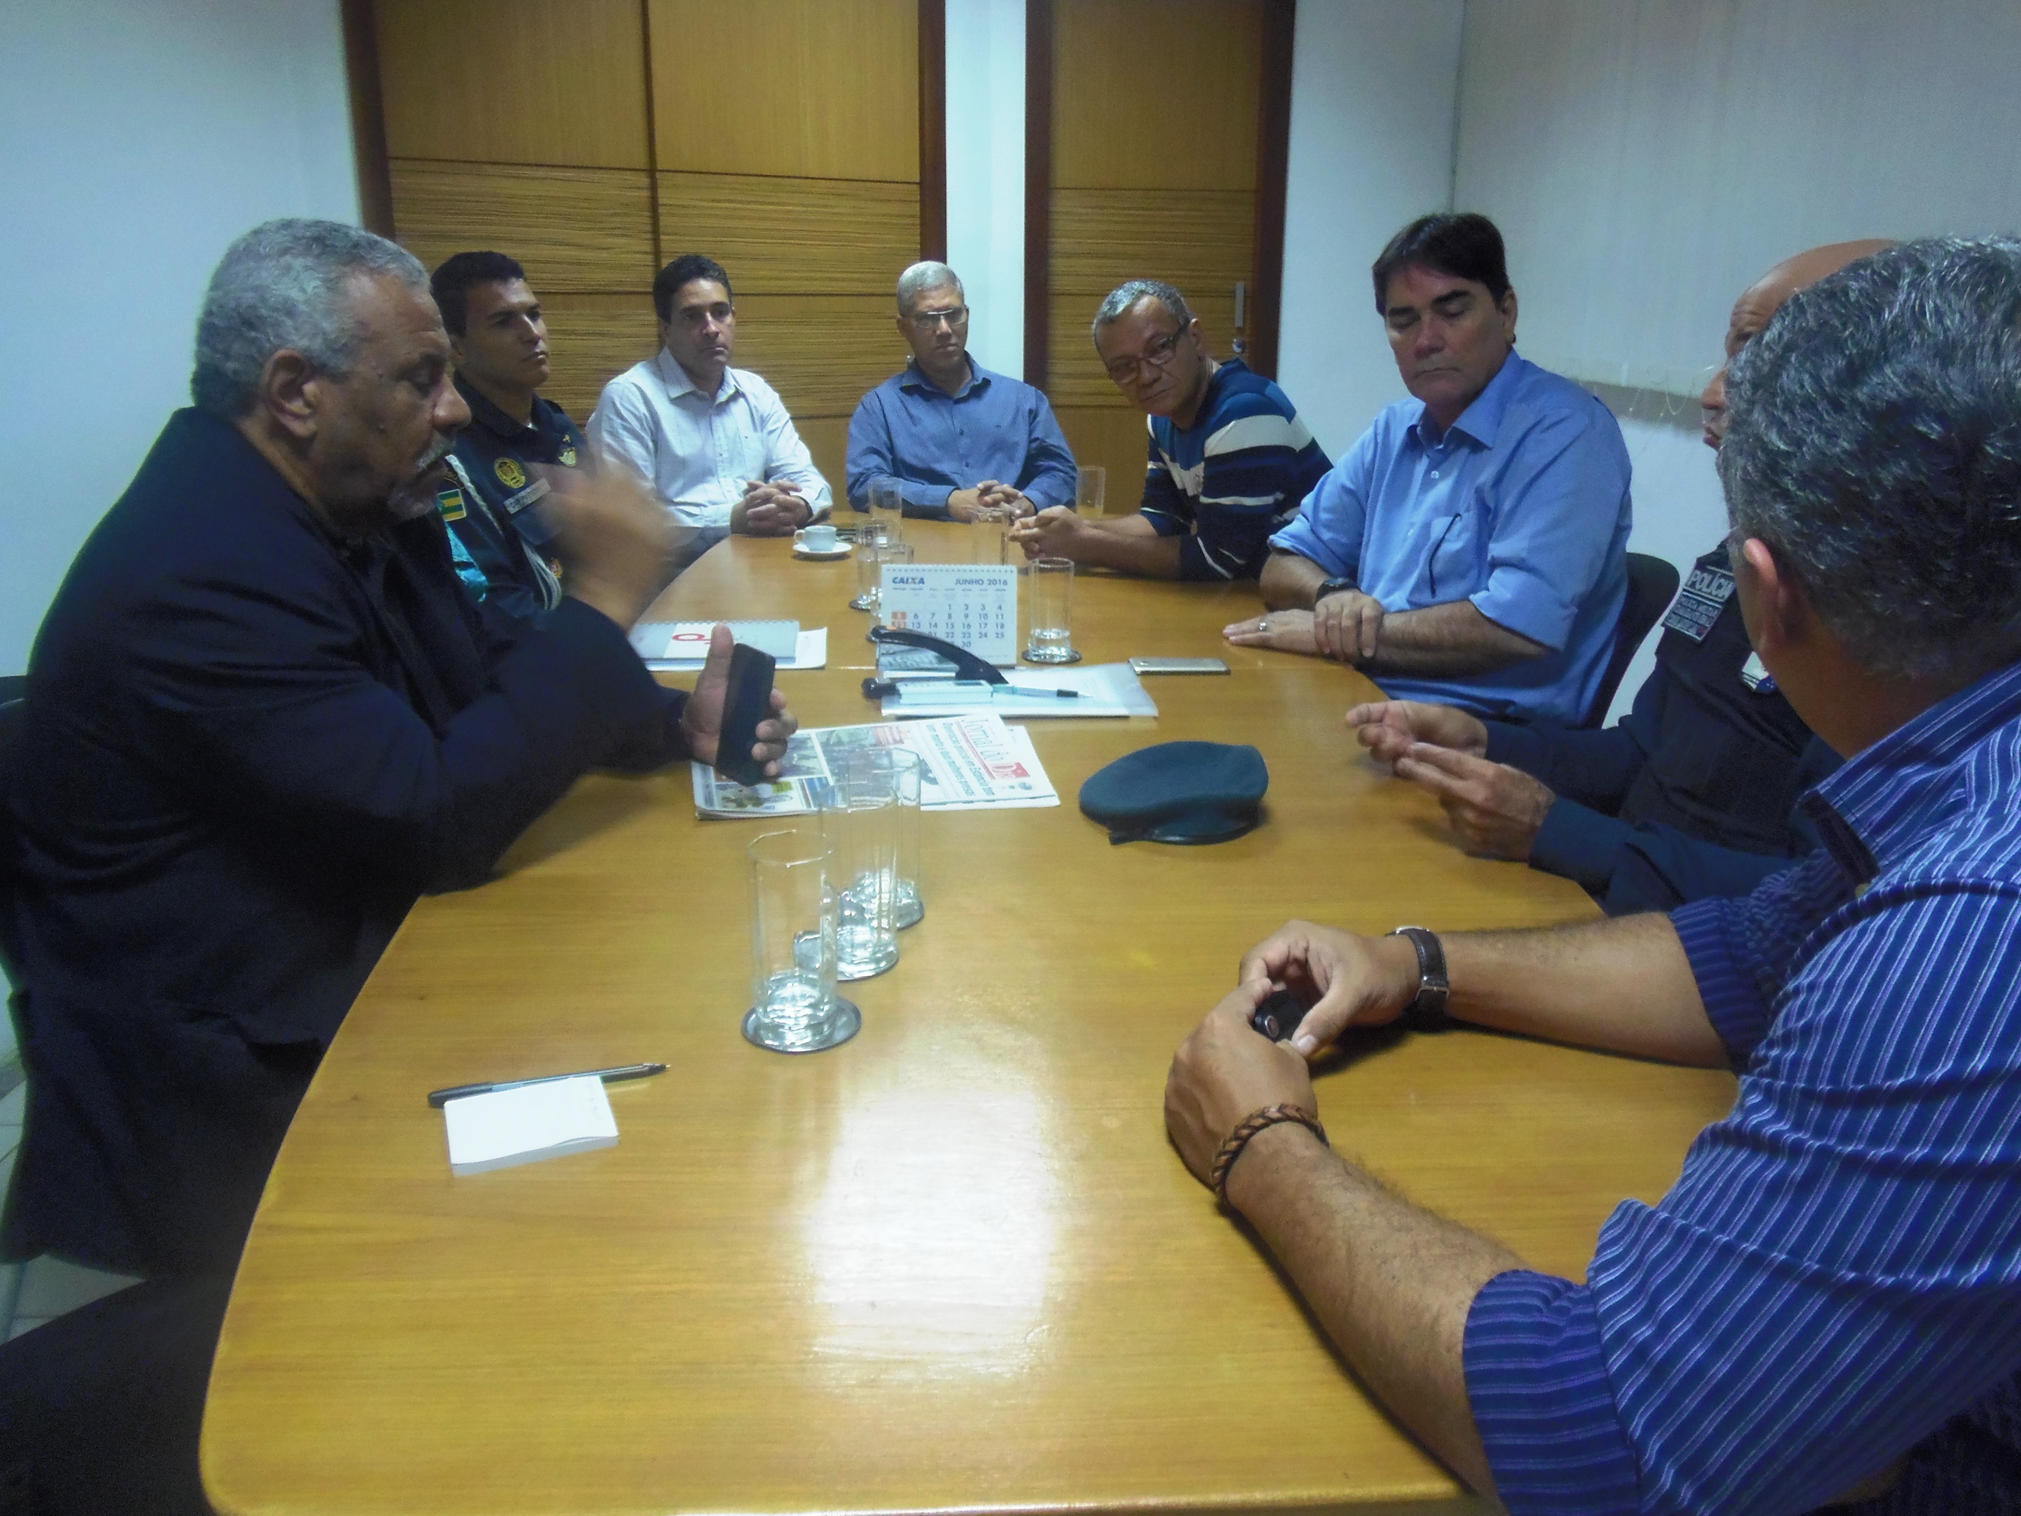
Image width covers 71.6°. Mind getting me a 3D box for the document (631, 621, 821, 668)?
[{"bbox_3d":[-0.416,-0.166,2.041,0.295,0.016,0.251,-2,18,-5],"label":"document"}]

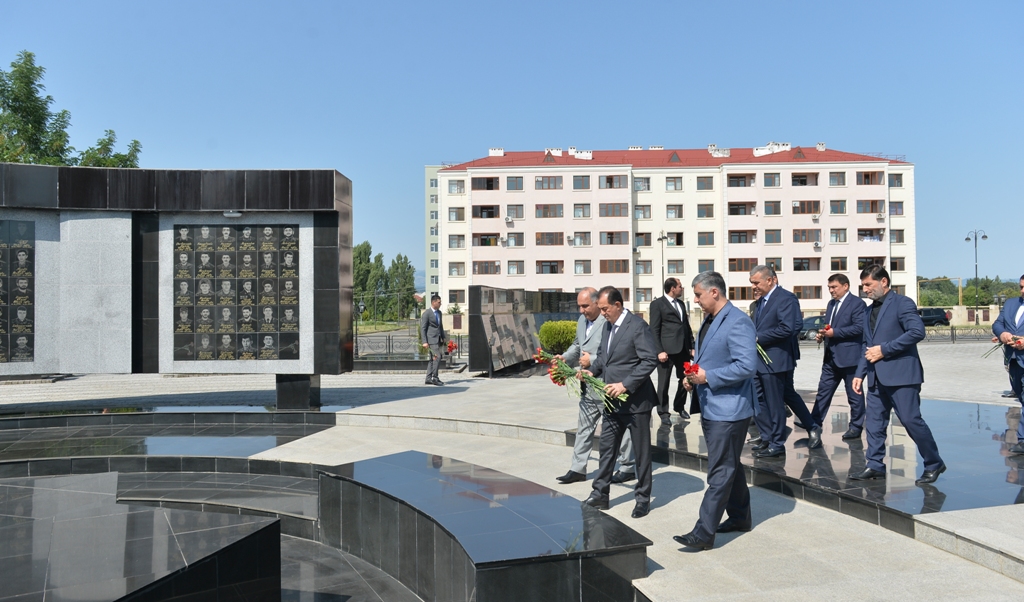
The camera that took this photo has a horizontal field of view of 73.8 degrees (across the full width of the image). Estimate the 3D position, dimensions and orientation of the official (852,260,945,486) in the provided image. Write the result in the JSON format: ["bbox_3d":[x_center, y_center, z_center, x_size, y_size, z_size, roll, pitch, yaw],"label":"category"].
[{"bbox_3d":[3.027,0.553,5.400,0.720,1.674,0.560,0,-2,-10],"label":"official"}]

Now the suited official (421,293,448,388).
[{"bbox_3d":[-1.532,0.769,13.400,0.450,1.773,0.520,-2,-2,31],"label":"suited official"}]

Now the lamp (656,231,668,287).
[{"bbox_3d":[12.596,-1.616,57.000,0.550,8.541,2.600,-1,-1,0],"label":"lamp"}]

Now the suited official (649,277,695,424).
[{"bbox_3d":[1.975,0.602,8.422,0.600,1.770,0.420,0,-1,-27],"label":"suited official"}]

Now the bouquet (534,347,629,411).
[{"bbox_3d":[0.540,0.594,5.300,0.780,0.320,0.320,27,11,27],"label":"bouquet"}]

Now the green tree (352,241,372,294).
[{"bbox_3d":[-27.751,-3.001,125.000,5.500,15.973,5.500,-1,-1,0],"label":"green tree"}]

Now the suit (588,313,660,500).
[{"bbox_3d":[0.879,0.821,5.318,0.460,1.490,0.540,0,-1,-30],"label":"suit"}]

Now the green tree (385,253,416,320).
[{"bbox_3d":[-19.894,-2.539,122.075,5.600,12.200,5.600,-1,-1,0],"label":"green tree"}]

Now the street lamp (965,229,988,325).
[{"bbox_3d":[36.053,-1.755,53.036,0.450,7.450,2.400,-1,-1,0],"label":"street lamp"}]

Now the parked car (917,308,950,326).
[{"bbox_3d":[33.746,1.516,57.000,4.650,1.745,1.860,-1,-1,2],"label":"parked car"}]

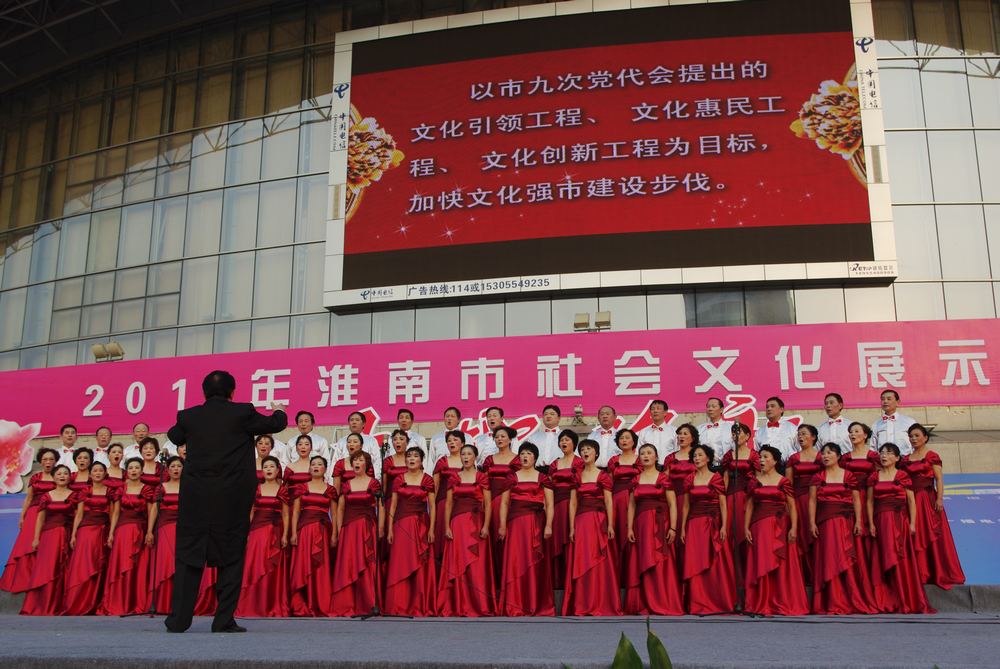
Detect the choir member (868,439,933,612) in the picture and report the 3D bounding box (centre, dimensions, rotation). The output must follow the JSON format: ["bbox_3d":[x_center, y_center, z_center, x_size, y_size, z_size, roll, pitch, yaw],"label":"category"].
[{"bbox_3d":[3.777,1.828,10.303,0.490,1.600,0.410,-8,-15,30],"label":"choir member"}]

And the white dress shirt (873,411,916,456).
[{"bbox_3d":[4.215,1.171,11.521,0.500,0.691,0.290,-6,-14,24],"label":"white dress shirt"}]

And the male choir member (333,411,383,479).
[{"bbox_3d":[-1.566,1.664,11.657,0.510,1.690,0.300,0,-13,-2],"label":"male choir member"}]

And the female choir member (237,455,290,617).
[{"bbox_3d":[-2.393,2.051,11.107,0.540,1.605,0.450,1,-13,-4],"label":"female choir member"}]

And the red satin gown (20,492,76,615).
[{"bbox_3d":[-4.830,2.330,11.721,0.550,1.367,0.460,3,-13,-13],"label":"red satin gown"}]

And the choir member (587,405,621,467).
[{"bbox_3d":[1.159,1.587,11.636,0.520,1.690,0.320,-2,-13,6],"label":"choir member"}]

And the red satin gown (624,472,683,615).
[{"bbox_3d":[1.475,1.998,10.423,0.520,1.339,0.420,-4,-14,17],"label":"red satin gown"}]

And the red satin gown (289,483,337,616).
[{"bbox_3d":[-1.890,2.166,10.991,0.500,1.325,0.430,1,-13,-6],"label":"red satin gown"}]

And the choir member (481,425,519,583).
[{"bbox_3d":[0.005,1.779,11.189,0.540,1.648,0.450,-3,-13,10],"label":"choir member"}]

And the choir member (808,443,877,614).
[{"bbox_3d":[3.232,1.838,10.354,0.510,1.610,0.410,-7,-15,27],"label":"choir member"}]

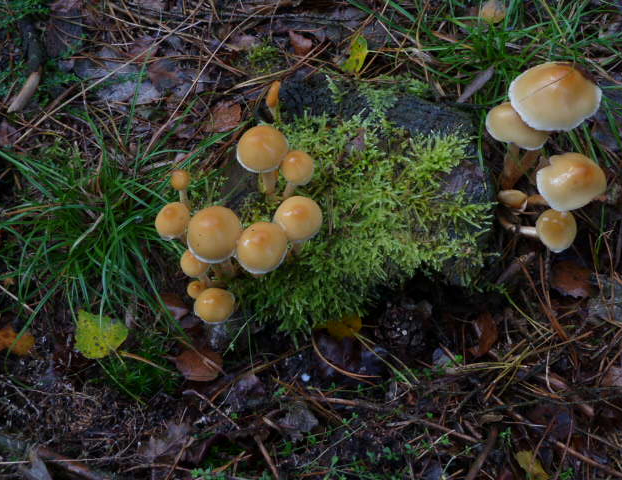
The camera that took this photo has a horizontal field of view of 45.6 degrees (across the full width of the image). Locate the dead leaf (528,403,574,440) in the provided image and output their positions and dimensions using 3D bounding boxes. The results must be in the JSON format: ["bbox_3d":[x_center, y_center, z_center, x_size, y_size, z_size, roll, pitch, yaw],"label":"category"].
[{"bbox_3d":[0.159,0.121,0.492,0.028,0.008,0.026,0,57,0],"label":"dead leaf"}]

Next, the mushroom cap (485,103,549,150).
[{"bbox_3d":[0.169,-0.097,0.593,0.052,0.025,0.052,0,57,0],"label":"mushroom cap"}]

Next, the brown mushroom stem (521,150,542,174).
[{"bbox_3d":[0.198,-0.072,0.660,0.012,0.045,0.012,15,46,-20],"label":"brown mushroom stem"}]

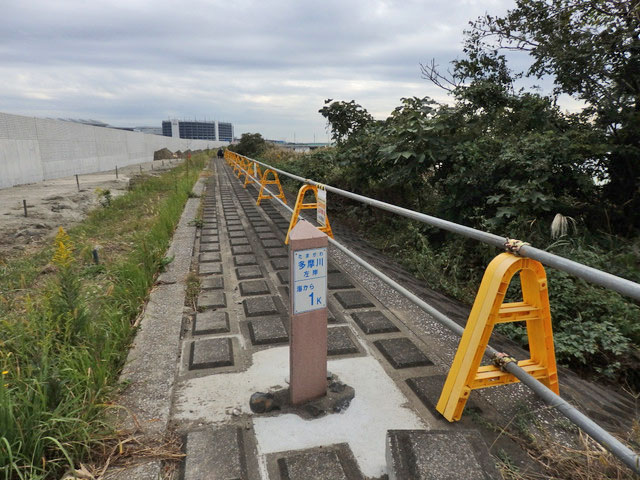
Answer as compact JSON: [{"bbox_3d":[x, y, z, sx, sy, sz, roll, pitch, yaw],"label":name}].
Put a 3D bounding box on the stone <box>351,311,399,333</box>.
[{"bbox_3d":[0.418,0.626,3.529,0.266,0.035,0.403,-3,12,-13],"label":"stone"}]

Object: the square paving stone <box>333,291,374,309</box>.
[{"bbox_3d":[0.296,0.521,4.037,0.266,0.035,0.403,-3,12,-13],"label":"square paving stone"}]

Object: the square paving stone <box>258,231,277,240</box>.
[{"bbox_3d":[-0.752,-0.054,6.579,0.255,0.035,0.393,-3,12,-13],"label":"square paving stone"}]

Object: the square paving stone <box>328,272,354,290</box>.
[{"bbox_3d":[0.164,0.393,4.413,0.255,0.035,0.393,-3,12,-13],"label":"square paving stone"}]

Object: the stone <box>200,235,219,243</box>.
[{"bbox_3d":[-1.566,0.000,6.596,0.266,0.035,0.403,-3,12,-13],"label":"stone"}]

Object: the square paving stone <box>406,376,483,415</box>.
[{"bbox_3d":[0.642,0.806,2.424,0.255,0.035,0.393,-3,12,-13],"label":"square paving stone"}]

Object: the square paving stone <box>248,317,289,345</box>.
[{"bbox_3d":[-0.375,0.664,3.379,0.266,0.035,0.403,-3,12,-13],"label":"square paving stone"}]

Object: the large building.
[{"bbox_3d":[-141.043,-122.696,530.000,76.000,28.000,40.000,-4,12,-17],"label":"large building"}]

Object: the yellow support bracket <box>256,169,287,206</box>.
[{"bbox_3d":[-1.033,-1.116,9.791,0.643,0.793,0.117,-3,12,-13],"label":"yellow support bracket"}]

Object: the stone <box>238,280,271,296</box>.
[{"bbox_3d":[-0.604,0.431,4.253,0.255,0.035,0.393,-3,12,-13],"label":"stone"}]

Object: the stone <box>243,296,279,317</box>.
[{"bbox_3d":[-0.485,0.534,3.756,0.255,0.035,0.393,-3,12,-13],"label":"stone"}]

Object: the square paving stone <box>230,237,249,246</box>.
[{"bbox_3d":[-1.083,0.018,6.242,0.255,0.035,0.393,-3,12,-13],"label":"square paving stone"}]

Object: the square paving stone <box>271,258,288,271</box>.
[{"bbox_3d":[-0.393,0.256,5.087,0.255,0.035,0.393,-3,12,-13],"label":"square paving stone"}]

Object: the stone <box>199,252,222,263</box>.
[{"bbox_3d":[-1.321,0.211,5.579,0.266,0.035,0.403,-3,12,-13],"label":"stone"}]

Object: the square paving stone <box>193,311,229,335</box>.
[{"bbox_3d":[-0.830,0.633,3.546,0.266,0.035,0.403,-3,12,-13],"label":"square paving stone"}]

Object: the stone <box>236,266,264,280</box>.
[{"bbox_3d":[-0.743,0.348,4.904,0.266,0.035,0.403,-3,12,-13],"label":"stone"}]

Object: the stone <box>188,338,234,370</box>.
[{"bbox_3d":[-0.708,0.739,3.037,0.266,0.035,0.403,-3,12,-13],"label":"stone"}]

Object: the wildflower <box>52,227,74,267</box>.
[{"bbox_3d":[-1.665,0.042,3.000,0.140,0.250,0.140,0,12,0],"label":"wildflower"}]

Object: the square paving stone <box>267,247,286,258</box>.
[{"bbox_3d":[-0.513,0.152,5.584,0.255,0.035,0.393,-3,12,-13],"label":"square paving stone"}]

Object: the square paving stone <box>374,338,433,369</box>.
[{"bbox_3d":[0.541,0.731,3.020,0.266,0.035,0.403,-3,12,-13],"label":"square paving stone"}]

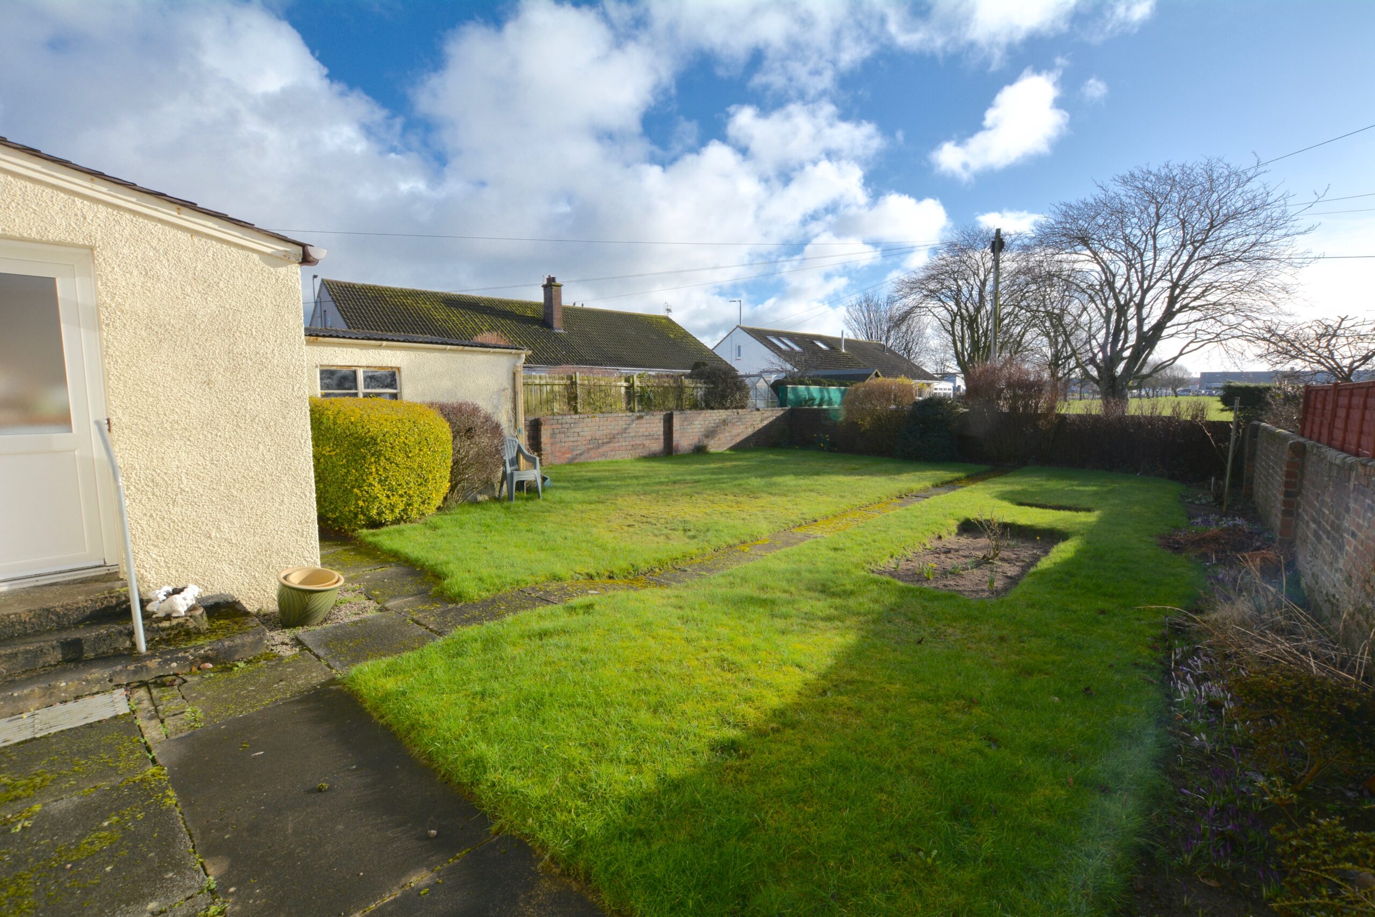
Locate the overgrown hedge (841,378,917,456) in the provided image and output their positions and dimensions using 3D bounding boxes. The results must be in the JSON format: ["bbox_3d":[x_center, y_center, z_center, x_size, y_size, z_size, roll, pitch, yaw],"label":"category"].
[{"bbox_3d":[5.192,-1.126,15.443,1.100,2.050,1.650,-6,9,-43],"label":"overgrown hedge"}]

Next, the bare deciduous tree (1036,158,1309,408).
[{"bbox_3d":[19.515,-6.803,24.401,8.822,11.368,8.822,5,8,38],"label":"bare deciduous tree"}]

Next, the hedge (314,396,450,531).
[{"bbox_3d":[-4.043,-0.027,7.671,1.250,1.570,1.700,-6,9,-43],"label":"hedge"}]

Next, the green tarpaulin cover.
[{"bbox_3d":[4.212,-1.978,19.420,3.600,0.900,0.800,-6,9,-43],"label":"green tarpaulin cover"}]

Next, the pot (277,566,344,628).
[{"bbox_3d":[-2.700,0.995,4.114,0.420,0.320,0.420,-6,9,-43],"label":"pot"}]

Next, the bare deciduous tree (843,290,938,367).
[{"bbox_3d":[19.521,-10.477,56.190,8.666,11.695,8.666,2,7,19],"label":"bare deciduous tree"}]

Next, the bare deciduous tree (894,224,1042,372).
[{"bbox_3d":[15.214,-7.461,32.377,7.343,10.926,7.343,3,7,25],"label":"bare deciduous tree"}]

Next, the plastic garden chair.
[{"bbox_3d":[-2.637,0.153,8.961,0.560,0.930,0.580,-6,9,-43],"label":"plastic garden chair"}]

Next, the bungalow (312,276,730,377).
[{"bbox_3d":[-7.459,-5.001,27.689,17.152,6.766,10.111,-6,9,-42],"label":"bungalow"}]

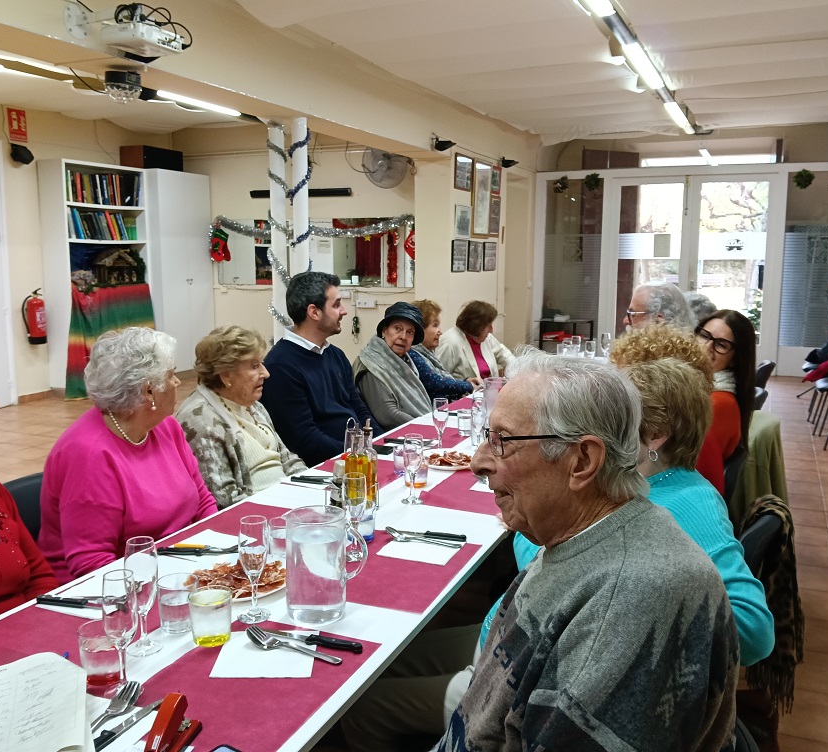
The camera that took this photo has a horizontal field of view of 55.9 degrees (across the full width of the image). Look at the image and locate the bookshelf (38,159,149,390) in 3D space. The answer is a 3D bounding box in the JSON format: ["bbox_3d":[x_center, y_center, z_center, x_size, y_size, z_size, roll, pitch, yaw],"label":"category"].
[{"bbox_3d":[-3.338,-1.037,8.333,0.300,2.360,1.060,4,10,24],"label":"bookshelf"}]

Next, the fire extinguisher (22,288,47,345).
[{"bbox_3d":[-3.724,-0.585,7.648,0.170,0.540,0.180,4,10,24],"label":"fire extinguisher"}]

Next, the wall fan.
[{"bbox_3d":[-0.290,-2.106,7.897,0.440,0.440,0.310,2,9,12],"label":"wall fan"}]

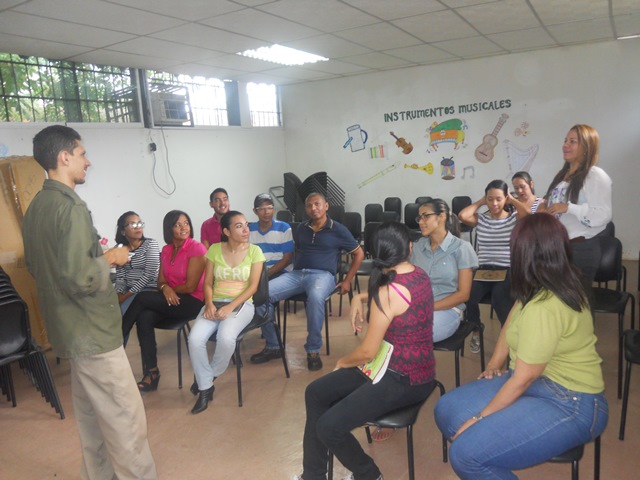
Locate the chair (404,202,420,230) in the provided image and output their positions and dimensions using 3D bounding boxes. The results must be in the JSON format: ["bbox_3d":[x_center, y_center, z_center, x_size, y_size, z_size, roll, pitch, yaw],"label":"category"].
[{"bbox_3d":[1.104,-0.009,6.251,0.470,0.820,0.530,2,11,31],"label":"chair"}]

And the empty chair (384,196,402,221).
[{"bbox_3d":[0.955,-0.166,7.277,0.470,0.820,0.530,2,11,31],"label":"empty chair"}]

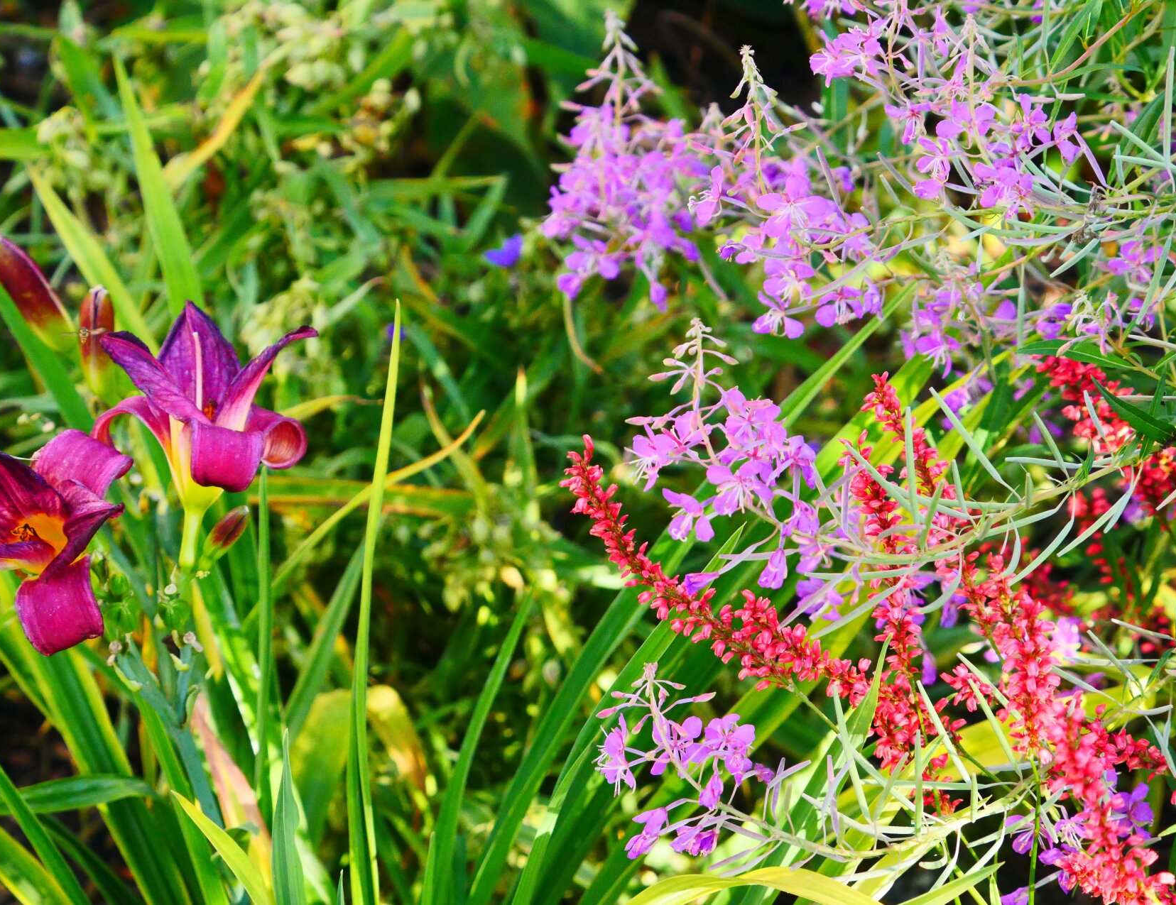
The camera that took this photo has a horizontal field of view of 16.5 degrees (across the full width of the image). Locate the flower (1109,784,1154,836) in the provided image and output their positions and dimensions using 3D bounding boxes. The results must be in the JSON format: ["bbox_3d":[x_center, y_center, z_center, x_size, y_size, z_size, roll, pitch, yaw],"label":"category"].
[{"bbox_3d":[0.245,0.161,1.820,0.023,0.023,0.015,12,22,33],"label":"flower"}]

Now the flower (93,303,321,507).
[{"bbox_3d":[-0.192,-0.024,2.030,0.110,0.097,0.100,-2,17,-6],"label":"flower"}]

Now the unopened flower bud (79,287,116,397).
[{"bbox_3d":[-0.250,-0.056,2.070,0.019,0.058,0.019,-6,12,1],"label":"unopened flower bud"}]

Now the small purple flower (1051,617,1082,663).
[{"bbox_3d":[0.224,0.089,1.920,0.023,0.022,0.014,-6,19,-19],"label":"small purple flower"}]

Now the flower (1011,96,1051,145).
[{"bbox_3d":[0.203,-0.152,1.850,0.015,0.022,0.022,10,21,28],"label":"flower"}]

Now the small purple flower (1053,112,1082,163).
[{"bbox_3d":[0.219,-0.144,1.850,0.014,0.021,0.021,-5,19,-14],"label":"small purple flower"}]

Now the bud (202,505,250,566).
[{"bbox_3d":[-0.181,0.042,2.020,0.014,0.037,0.014,40,9,0],"label":"bud"}]

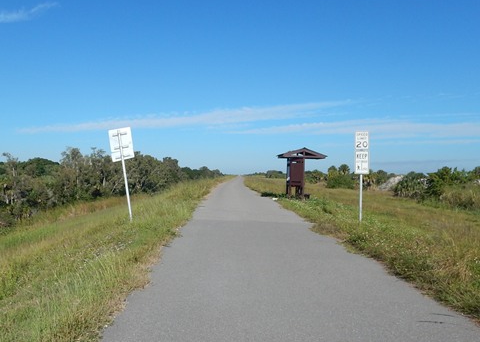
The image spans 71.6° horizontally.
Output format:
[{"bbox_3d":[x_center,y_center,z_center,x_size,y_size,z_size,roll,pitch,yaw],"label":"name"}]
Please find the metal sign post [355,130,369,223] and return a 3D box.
[{"bbox_3d":[4.160,0.210,11.400,0.460,3.100,0.080,1,-1,0],"label":"metal sign post"}]

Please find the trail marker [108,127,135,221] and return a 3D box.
[{"bbox_3d":[-3.900,0.160,11.350,0.750,3.200,0.090,-7,-1,0],"label":"trail marker"}]

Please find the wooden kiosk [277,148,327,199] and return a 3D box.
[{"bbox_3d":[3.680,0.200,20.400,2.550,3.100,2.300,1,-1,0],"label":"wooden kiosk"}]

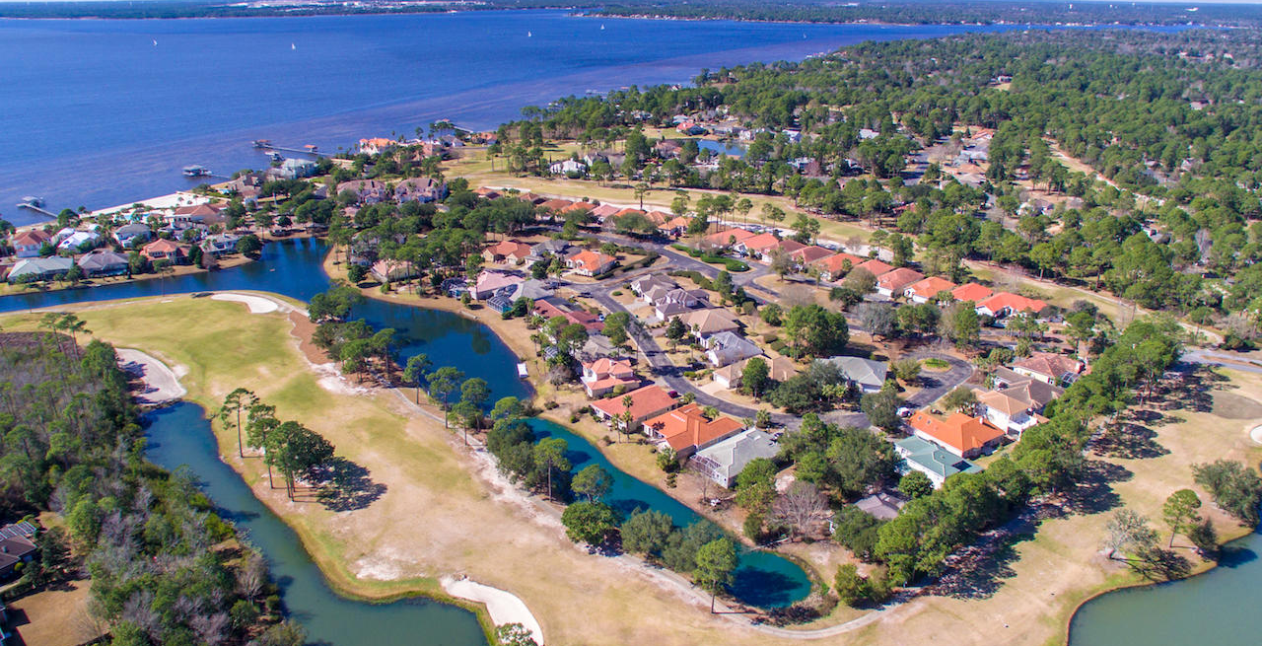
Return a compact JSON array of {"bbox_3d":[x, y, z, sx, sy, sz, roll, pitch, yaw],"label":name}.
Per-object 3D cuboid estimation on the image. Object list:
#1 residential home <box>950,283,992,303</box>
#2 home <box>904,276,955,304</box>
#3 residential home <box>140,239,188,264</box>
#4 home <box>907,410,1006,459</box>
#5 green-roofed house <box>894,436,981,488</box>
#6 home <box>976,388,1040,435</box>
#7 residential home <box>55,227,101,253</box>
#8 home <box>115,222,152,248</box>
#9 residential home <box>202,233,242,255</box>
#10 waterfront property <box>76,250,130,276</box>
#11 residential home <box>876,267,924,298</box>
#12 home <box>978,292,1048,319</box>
[{"bbox_3d":[126.460,-10.300,263.760,19.800,5.800,10.800,-20,32,-35],"label":"residential home"},{"bbox_3d":[117.980,-13.980,276.190,20.880,5.860,10.800,-19,31,-34],"label":"home"},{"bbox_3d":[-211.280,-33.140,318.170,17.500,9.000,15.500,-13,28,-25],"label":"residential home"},{"bbox_3d":[88.290,28.010,191.530,18.000,6.600,17.500,-17,30,-31],"label":"home"},{"bbox_3d":[75.700,33.820,175.340,10.180,5.350,17.280,-17,30,-32],"label":"green-roofed house"},{"bbox_3d":[105.530,23.720,198.830,11.500,8.200,17.500,-15,29,-29],"label":"home"},{"bbox_3d":[-254.670,-37.710,324.250,13.370,7.820,16.970,-9,27,-18],"label":"residential home"},{"bbox_3d":[-240.800,-43.380,339.900,14.000,9.000,14.500,-14,28,-27],"label":"home"},{"bbox_3d":[-183.750,-36.340,316.710,18.500,6.800,19.500,-15,30,-29],"label":"residential home"},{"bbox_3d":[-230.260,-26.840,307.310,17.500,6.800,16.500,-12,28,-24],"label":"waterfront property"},{"bbox_3d":[105.340,-17.390,278.490,23.400,5.800,10.900,-20,32,-35],"label":"residential home"},{"bbox_3d":[140.910,-6.270,259.810,21.600,5.860,16.660,-19,31,-35],"label":"home"}]

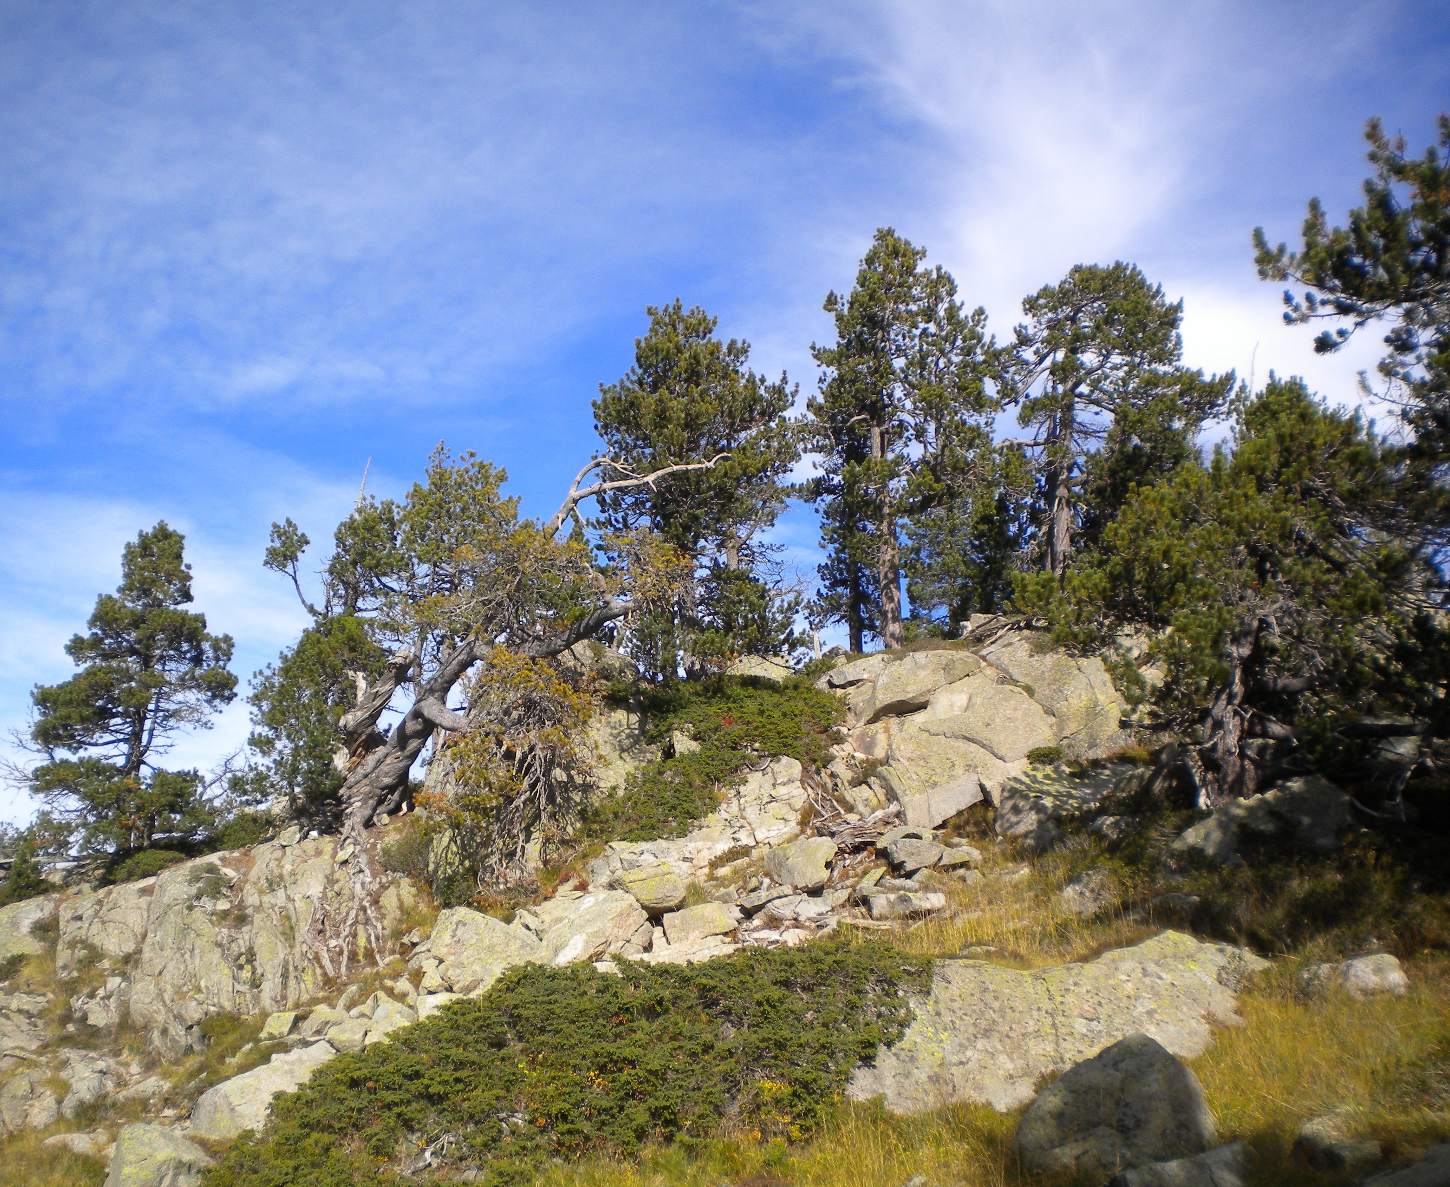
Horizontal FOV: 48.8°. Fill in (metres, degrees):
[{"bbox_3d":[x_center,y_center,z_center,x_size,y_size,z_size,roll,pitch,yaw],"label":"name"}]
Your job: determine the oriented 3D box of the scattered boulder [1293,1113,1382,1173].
[{"bbox_3d":[2.793,2.503,7.300,0.389,0.224,0.360,-3,-7,21],"label":"scattered boulder"}]

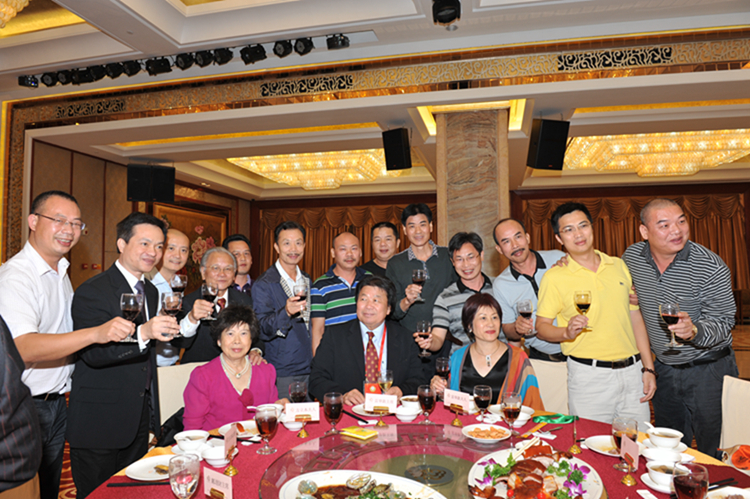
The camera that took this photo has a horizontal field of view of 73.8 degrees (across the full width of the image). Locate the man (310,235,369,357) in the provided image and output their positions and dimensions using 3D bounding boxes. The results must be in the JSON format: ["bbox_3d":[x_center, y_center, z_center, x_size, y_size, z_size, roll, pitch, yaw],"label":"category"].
[{"bbox_3d":[-0.163,0.718,3.031,0.500,1.630,0.320,0,-3,-6],"label":"man"}]

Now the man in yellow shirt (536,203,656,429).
[{"bbox_3d":[0.994,0.629,2.253,0.520,1.680,0.420,0,-3,7],"label":"man in yellow shirt"}]

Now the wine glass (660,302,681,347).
[{"bbox_3d":[1.109,0.284,1.870,0.068,0.160,0.068,-5,-1,0],"label":"wine glass"}]

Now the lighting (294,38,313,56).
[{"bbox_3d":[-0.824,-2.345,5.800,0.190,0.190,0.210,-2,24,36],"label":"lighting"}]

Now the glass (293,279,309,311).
[{"bbox_3d":[-0.375,0.258,2.530,0.071,0.160,0.071,0,-3,0],"label":"glass"}]

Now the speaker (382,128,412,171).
[{"bbox_3d":[0.274,-1.195,6.000,0.265,0.465,0.240,-1,11,28],"label":"speaker"}]

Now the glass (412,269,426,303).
[{"bbox_3d":[0.229,0.185,2.570,0.068,0.153,0.068,0,-3,0],"label":"glass"}]

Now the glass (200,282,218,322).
[{"bbox_3d":[-0.714,0.225,2.160,0.071,0.153,0.071,0,-3,0],"label":"glass"}]

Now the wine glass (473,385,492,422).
[{"bbox_3d":[0.464,0.658,2.149,0.075,0.161,0.075,0,-3,0],"label":"wine glass"}]

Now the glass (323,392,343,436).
[{"bbox_3d":[-0.155,0.620,1.893,0.073,0.144,0.073,0,-3,0],"label":"glass"}]

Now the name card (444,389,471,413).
[{"bbox_3d":[0.325,0.600,1.985,0.120,0.068,0.008,-3,-4,42],"label":"name card"}]

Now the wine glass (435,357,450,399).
[{"bbox_3d":[0.304,0.569,2.220,0.066,0.168,0.066,0,-3,0],"label":"wine glass"}]

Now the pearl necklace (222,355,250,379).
[{"bbox_3d":[-0.638,0.532,2.290,0.138,0.115,0.125,1,-3,-24],"label":"pearl necklace"}]

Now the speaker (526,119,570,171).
[{"bbox_3d":[2.255,-1.370,6.530,0.360,0.610,0.350,2,17,-6],"label":"speaker"}]

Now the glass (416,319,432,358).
[{"bbox_3d":[0.235,0.422,2.370,0.071,0.160,0.071,0,-3,0],"label":"glass"}]

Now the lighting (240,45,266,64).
[{"bbox_3d":[-1.422,-2.283,5.850,0.270,0.200,0.200,-11,-3,-12],"label":"lighting"}]

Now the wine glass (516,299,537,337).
[{"bbox_3d":[0.714,0.318,2.340,0.068,0.160,0.068,-11,2,0],"label":"wine glass"}]

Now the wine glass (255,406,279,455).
[{"bbox_3d":[-0.366,0.612,1.696,0.075,0.144,0.075,0,-3,0],"label":"wine glass"}]

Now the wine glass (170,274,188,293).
[{"bbox_3d":[-0.872,0.191,2.230,0.072,0.152,0.072,0,-3,0],"label":"wine glass"}]

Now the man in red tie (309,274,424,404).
[{"bbox_3d":[-0.035,0.799,2.346,0.600,1.340,0.750,0,-3,-5],"label":"man in red tie"}]

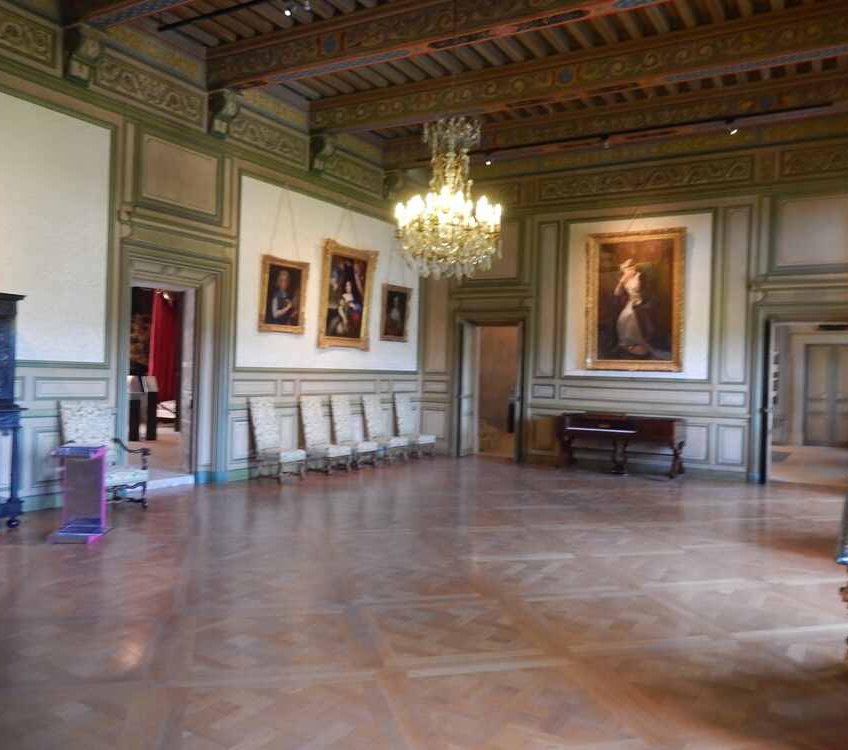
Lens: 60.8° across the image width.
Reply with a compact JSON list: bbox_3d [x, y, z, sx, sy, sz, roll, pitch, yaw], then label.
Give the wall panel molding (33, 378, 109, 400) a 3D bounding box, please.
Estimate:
[{"bbox_3d":[-3.807,0.154,7.846,0.032,0.243,0.877,2,0,31],"label":"wall panel molding"}]

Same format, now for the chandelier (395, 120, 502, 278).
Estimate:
[{"bbox_3d":[0.222,-1.509,6.251,0.920,1.368,0.920,2,1,0],"label":"chandelier"}]

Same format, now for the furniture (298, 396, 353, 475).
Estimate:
[{"bbox_3d":[-1.541,0.913,11.155,0.622,1.137,0.540,2,0,32],"label":"furniture"}]

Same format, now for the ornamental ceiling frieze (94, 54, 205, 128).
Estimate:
[{"bbox_3d":[-3.086,-3.246,8.276,0.064,0.376,1.488,2,1,31],"label":"ornamental ceiling frieze"}]

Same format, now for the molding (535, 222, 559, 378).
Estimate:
[{"bbox_3d":[2.098,-1.284,12.299,0.373,2.656,0.040,2,1,31],"label":"molding"}]

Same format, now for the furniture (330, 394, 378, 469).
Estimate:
[{"bbox_3d":[-1.127,0.920,11.760,0.585,1.161,0.521,2,0,31],"label":"furniture"}]

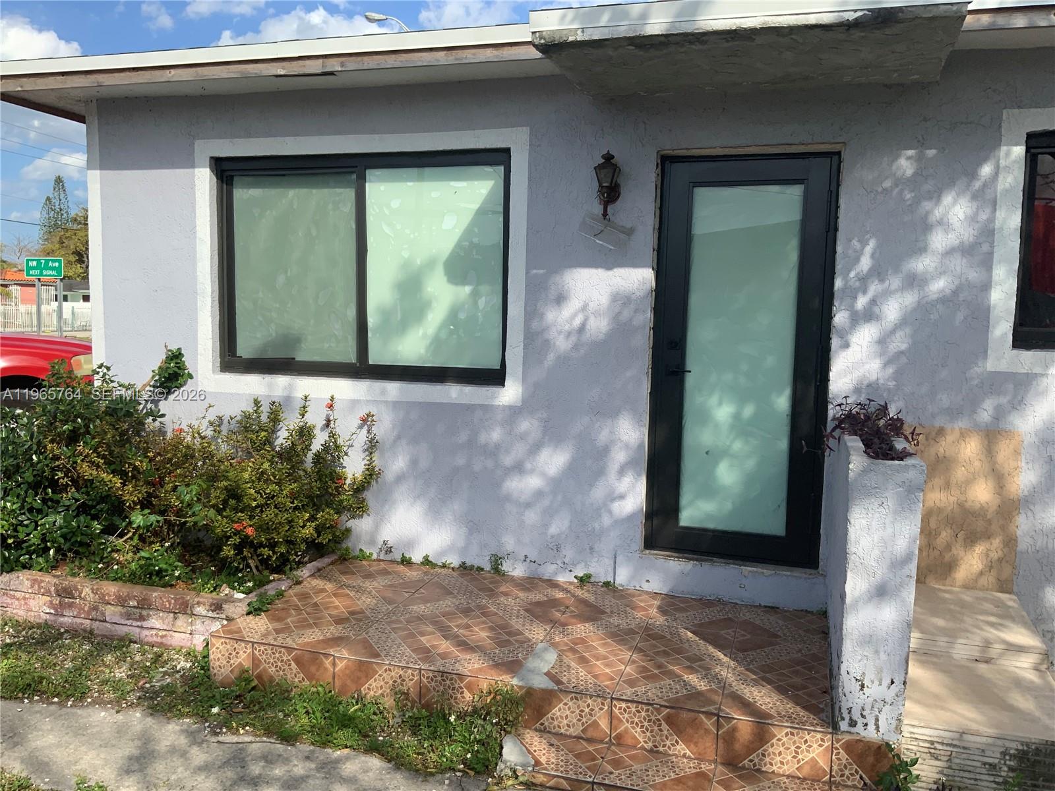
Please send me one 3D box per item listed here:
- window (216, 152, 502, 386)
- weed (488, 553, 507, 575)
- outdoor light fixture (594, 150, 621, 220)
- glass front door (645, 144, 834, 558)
[{"bbox_3d":[-0.973,-0.742,5.147,1.864,1.293,0.090,3,6,17],"label":"window"},{"bbox_3d":[-0.163,0.953,4.984,0.100,0.120,0.070,3,5,17],"label":"weed"},{"bbox_3d":[0.406,-1.068,4.497,0.128,0.338,0.170,3,6,17],"label":"outdoor light fixture"},{"bbox_3d":[1.095,-0.177,4.574,0.885,2.080,0.090,3,6,17],"label":"glass front door"}]

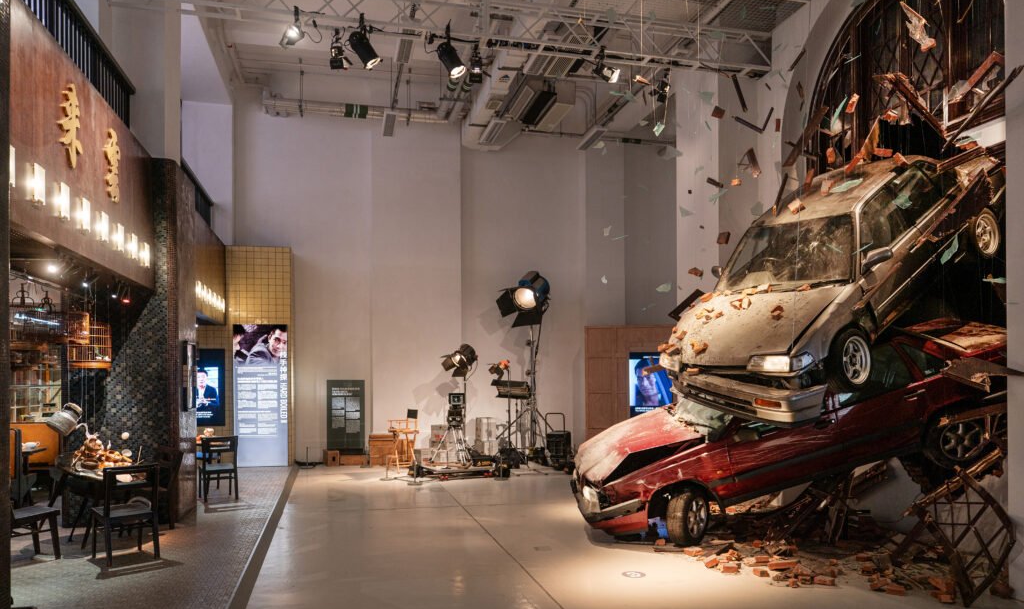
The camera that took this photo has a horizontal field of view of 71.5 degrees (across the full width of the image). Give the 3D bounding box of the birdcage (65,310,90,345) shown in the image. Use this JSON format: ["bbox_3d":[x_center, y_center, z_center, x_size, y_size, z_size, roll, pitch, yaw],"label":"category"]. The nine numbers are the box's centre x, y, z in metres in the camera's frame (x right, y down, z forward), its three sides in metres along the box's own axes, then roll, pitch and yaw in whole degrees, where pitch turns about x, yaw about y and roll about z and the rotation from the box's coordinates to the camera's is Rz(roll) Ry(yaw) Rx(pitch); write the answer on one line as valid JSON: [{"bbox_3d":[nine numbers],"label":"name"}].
[{"bbox_3d":[-4.256,0.230,6.950,0.250,0.340,0.250,1,-3,-23],"label":"birdcage"}]

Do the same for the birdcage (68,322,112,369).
[{"bbox_3d":[-4.267,0.415,7.200,0.350,0.470,0.350,1,-3,-23],"label":"birdcage"}]

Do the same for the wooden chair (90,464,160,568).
[{"bbox_3d":[-3.349,1.804,6.170,0.450,0.820,0.430,-4,-5,44],"label":"wooden chair"}]

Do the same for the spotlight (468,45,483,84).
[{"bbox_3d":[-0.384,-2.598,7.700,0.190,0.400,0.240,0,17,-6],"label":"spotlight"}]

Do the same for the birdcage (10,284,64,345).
[{"bbox_3d":[-3.831,0.087,5.600,0.410,0.520,0.410,1,-4,-14],"label":"birdcage"}]

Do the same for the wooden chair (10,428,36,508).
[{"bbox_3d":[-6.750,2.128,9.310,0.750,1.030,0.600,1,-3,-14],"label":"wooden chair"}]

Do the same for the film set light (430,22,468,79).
[{"bbox_3d":[-0.713,-2.935,8.250,0.250,0.540,0.230,-31,-4,2],"label":"film set light"}]

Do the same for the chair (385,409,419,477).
[{"bbox_3d":[-1.945,2.447,12.750,0.480,1.100,0.570,2,-3,-29],"label":"chair"}]

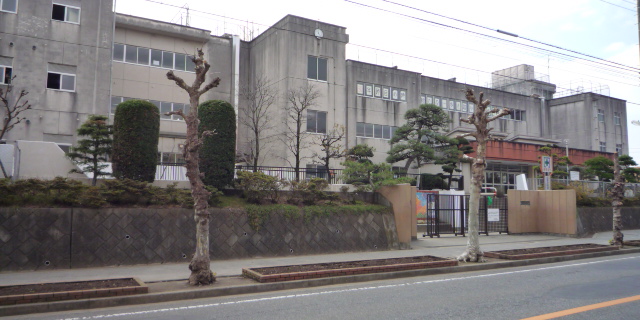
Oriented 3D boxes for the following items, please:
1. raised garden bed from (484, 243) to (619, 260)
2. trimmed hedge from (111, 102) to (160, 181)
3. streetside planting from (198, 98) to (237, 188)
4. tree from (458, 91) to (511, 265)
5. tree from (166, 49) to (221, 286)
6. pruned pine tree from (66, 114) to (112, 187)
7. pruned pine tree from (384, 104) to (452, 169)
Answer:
[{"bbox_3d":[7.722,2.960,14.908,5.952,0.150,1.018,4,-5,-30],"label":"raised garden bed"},{"bbox_3d":[-5.020,-0.458,12.590,1.270,2.361,1.270,4,-5,-30],"label":"trimmed hedge"},{"bbox_3d":[-3.033,-0.438,13.657,1.150,2.674,1.150,4,-5,-30],"label":"streetside planting"},{"bbox_3d":[4.779,0.408,13.546,1.450,5.095,1.350,4,-5,-30],"label":"tree"},{"bbox_3d":[-2.480,0.091,9.121,1.050,4.678,0.950,4,-5,-30],"label":"tree"},{"bbox_3d":[-5.954,-0.225,11.909,1.200,1.923,1.150,4,-5,-30],"label":"pruned pine tree"},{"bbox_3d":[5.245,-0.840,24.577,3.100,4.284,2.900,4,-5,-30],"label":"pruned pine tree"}]

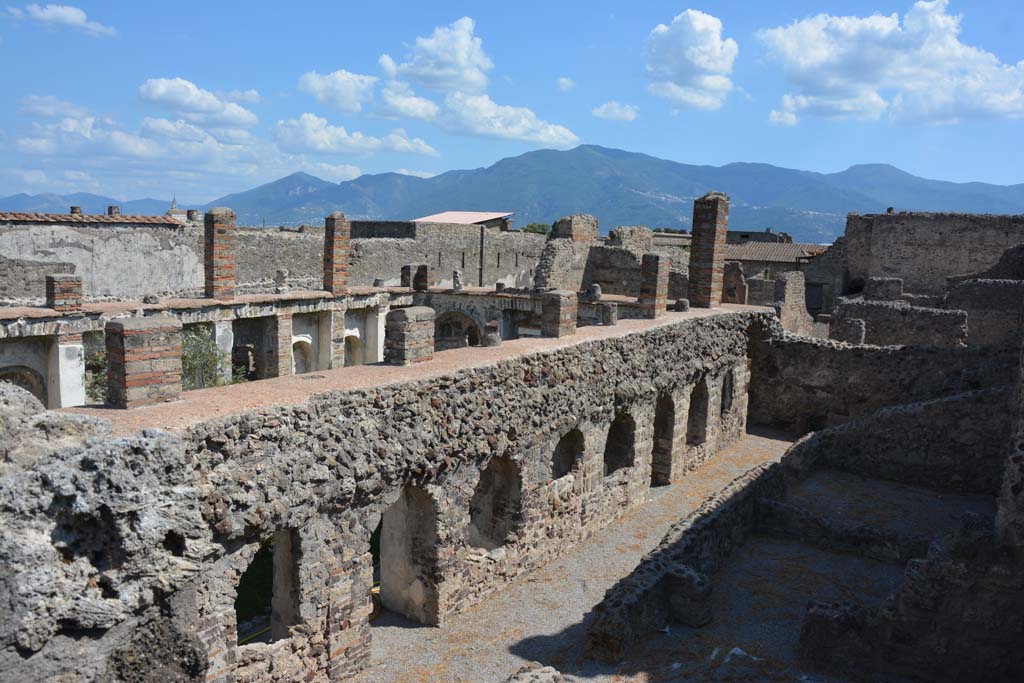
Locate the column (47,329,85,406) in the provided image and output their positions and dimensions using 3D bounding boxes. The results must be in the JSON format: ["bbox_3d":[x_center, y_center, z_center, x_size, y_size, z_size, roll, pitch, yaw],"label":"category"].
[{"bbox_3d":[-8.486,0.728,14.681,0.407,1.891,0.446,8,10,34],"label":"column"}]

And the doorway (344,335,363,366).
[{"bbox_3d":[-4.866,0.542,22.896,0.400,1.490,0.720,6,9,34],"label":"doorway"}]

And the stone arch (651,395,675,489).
[{"bbox_3d":[2.494,1.751,13.653,0.434,1.690,0.853,8,10,34],"label":"stone arch"}]

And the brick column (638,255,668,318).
[{"bbox_3d":[2.781,-1.083,14.903,0.329,1.250,0.518,8,10,34],"label":"brick column"}]

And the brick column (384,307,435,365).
[{"bbox_3d":[-1.353,-0.083,10.132,0.349,0.732,0.556,6,9,34],"label":"brick column"}]

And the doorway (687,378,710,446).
[{"bbox_3d":[3.420,1.313,14.933,0.434,1.318,0.977,8,10,34],"label":"doorway"}]

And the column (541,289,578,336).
[{"bbox_3d":[0.842,-0.491,13.532,0.365,0.780,0.596,6,9,34],"label":"column"}]

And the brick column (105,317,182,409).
[{"bbox_3d":[-3.082,0.159,6.452,0.300,0.697,0.499,8,10,34],"label":"brick column"}]

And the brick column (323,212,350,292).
[{"bbox_3d":[-5.100,-2.562,22.329,0.378,2.346,0.638,6,9,34],"label":"brick column"}]

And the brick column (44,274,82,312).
[{"bbox_3d":[-8.385,-0.935,14.392,0.305,0.668,0.499,8,10,34],"label":"brick column"}]

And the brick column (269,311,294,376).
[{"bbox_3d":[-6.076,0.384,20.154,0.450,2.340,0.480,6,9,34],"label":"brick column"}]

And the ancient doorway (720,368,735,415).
[{"bbox_3d":[4.364,1.024,16.272,0.434,0.946,0.636,8,10,34],"label":"ancient doorway"}]

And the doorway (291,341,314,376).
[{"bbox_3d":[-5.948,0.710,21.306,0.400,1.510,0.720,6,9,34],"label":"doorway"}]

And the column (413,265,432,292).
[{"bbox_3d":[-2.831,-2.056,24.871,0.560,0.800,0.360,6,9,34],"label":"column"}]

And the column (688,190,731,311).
[{"bbox_3d":[4.421,-2.041,17.307,0.523,2.490,0.630,8,10,34],"label":"column"}]

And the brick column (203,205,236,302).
[{"bbox_3d":[-7.344,-2.208,19.295,0.348,2.310,0.609,6,9,34],"label":"brick column"}]

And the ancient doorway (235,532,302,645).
[{"bbox_3d":[-2.243,2.074,6.690,0.419,0.915,0.653,8,10,34],"label":"ancient doorway"}]

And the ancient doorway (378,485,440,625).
[{"bbox_3d":[-1.489,2.534,8.893,0.758,1.849,1.153,6,9,34],"label":"ancient doorway"}]

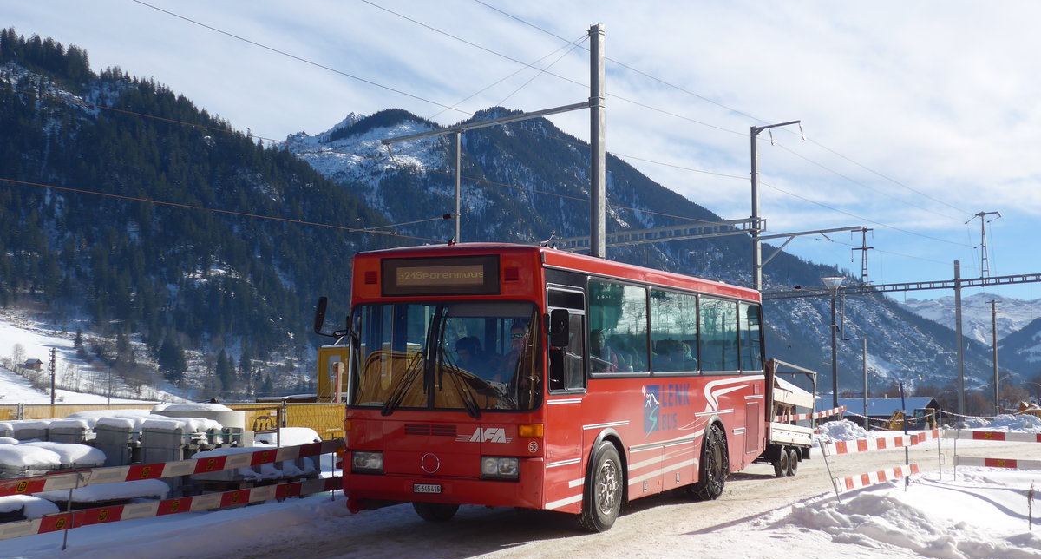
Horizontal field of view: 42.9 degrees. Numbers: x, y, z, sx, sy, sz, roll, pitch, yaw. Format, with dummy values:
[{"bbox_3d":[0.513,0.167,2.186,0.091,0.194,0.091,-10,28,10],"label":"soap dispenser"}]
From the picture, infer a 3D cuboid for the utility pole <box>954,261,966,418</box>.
[{"bbox_3d":[22.890,3.212,69.000,0.270,8.400,0.270,5,-7,-44],"label":"utility pole"}]

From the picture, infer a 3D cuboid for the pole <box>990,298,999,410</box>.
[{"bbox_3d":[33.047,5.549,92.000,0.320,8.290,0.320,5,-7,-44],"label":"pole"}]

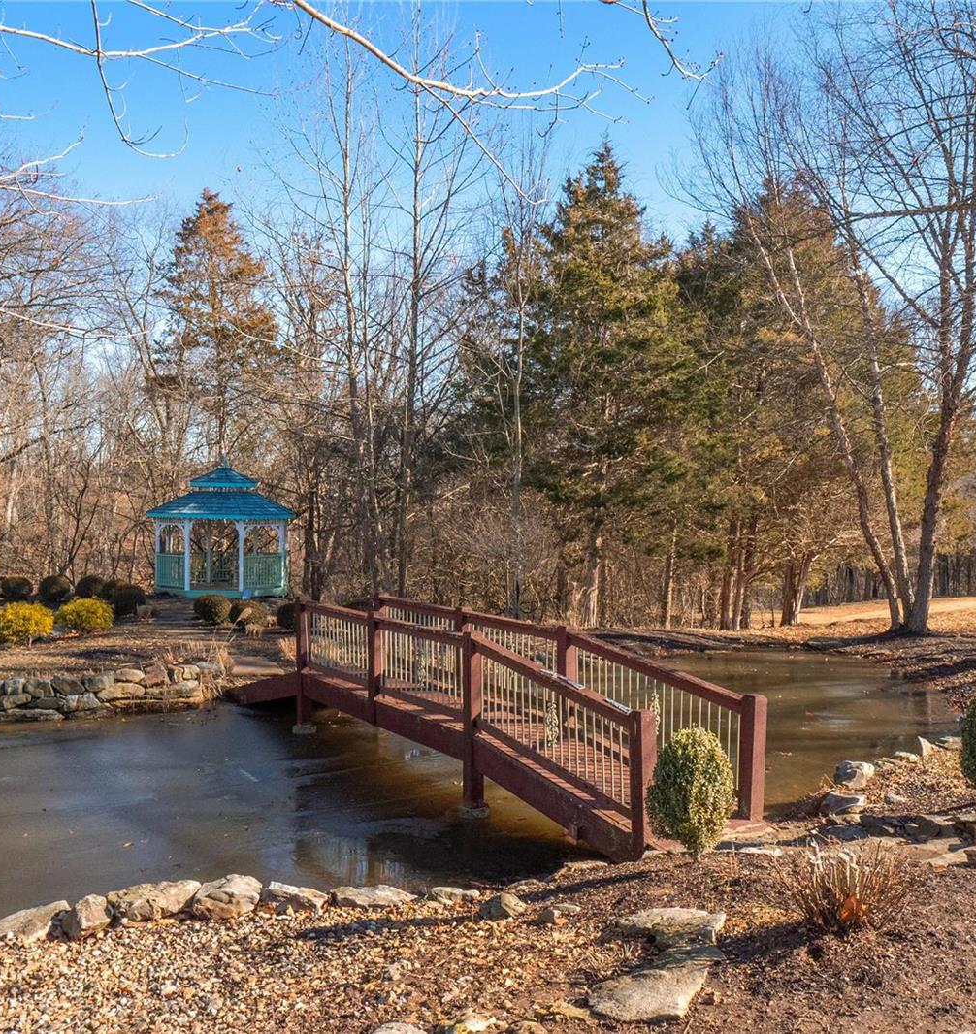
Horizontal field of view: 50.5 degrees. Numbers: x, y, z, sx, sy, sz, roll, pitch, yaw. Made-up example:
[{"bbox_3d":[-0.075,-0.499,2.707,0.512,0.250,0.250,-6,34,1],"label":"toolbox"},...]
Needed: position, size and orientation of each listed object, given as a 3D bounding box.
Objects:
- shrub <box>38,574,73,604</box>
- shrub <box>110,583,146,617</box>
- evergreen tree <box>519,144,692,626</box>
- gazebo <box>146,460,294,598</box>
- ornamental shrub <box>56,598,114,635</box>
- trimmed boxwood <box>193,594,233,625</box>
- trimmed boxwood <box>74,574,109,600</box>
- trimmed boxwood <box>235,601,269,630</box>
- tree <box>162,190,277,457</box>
[{"bbox_3d":[-11.091,1.848,26.500,0.880,0.750,0.880,0,0,0],"label":"shrub"},{"bbox_3d":[-8.099,1.857,23.300,0.800,0.770,0.800,0,0,-18],"label":"shrub"},{"bbox_3d":[2.692,-3.041,23.800,3.900,11.100,3.900,0,0,0],"label":"evergreen tree"},{"bbox_3d":[-7.703,0.262,29.800,4.050,3.780,4.050,0,0,-6],"label":"gazebo"},{"bbox_3d":[-7.850,1.930,20.200,1.080,0.740,1.080,0,0,-22],"label":"ornamental shrub"},{"bbox_3d":[-5.643,1.910,21.300,0.800,0.650,0.800,0,0,0],"label":"trimmed boxwood"},{"bbox_3d":[-10.312,1.829,26.900,0.830,0.700,0.830,0,0,0],"label":"trimmed boxwood"},{"bbox_3d":[-4.767,1.975,20.800,0.730,0.560,0.730,0,0,0],"label":"trimmed boxwood"},{"bbox_3d":[-9.089,-4.431,35.000,3.800,13.200,3.800,0,0,-14],"label":"tree"}]

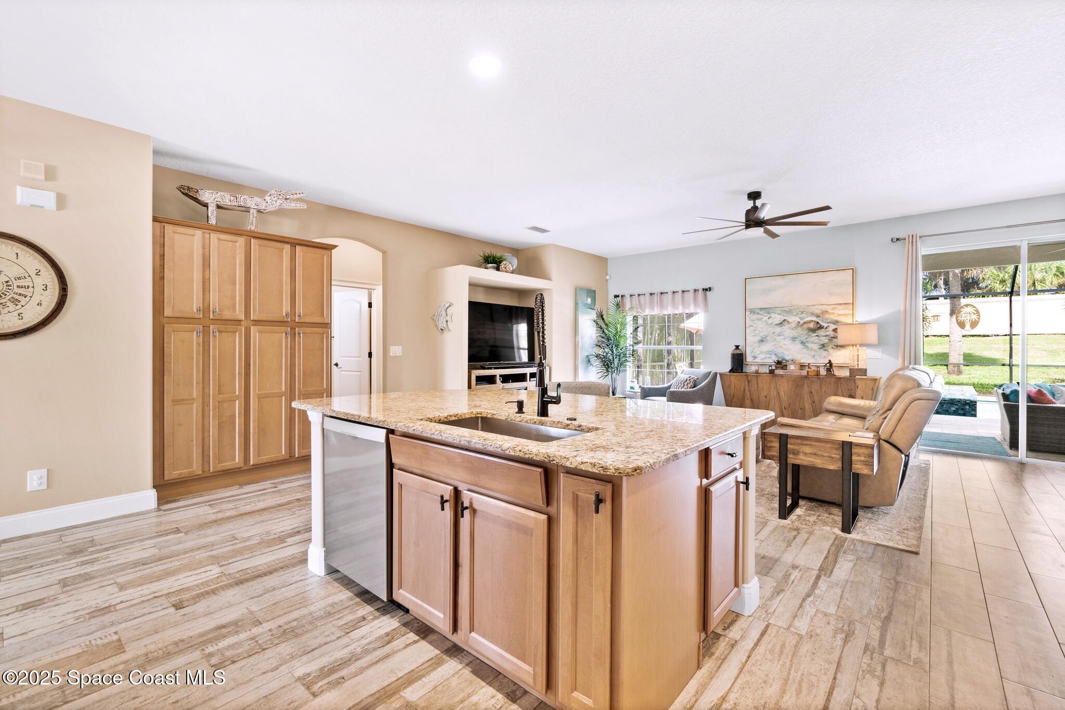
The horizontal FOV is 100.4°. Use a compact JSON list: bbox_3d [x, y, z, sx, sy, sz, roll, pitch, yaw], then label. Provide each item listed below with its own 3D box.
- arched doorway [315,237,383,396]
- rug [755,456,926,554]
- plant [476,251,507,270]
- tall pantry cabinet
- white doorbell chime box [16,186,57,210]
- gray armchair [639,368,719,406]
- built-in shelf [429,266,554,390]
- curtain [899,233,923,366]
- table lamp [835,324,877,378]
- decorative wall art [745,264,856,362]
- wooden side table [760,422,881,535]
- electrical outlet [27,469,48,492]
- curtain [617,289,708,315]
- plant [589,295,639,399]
[{"bbox_3d":[-2.144,-0.111,5.227,0.140,2.495,0.910,1,2,42],"label":"arched doorway"},{"bbox_3d":[2.494,1.165,4.665,2.460,0.014,3.080,1,2,43],"label":"rug"},{"bbox_3d":[-0.557,-1.281,6.136,0.380,0.310,0.380,0,1,0],"label":"plant"},{"bbox_3d":[-2.665,0.036,4.115,0.610,2.240,1.420,1,2,42],"label":"tall pantry cabinet"},{"bbox_3d":[-3.283,-1.032,2.941,0.050,0.123,0.173,1,1,42],"label":"white doorbell chime box"},{"bbox_3d":[2.116,0.687,6.509,0.790,0.890,0.740,0,1,-11],"label":"gray armchair"},{"bbox_3d":[-0.544,0.001,6.360,0.720,2.240,1.800,1,2,42],"label":"built-in shelf"},{"bbox_3d":[4.333,-0.118,5.073,0.230,2.510,0.120,2,2,42],"label":"curtain"},{"bbox_3d":[3.863,-0.070,5.270,0.390,0.660,0.260,2,2,42],"label":"table lamp"},{"bbox_3d":[3.506,-0.474,5.900,1.280,1.220,0.050,2,2,42],"label":"decorative wall art"},{"bbox_3d":[2.113,0.884,3.267,0.670,0.624,0.440,1,2,41],"label":"wooden side table"},{"bbox_3d":[-3.237,0.822,2.905,0.012,0.131,0.087,2,2,42],"label":"electrical outlet"},{"bbox_3d":[2.098,-0.849,7.262,1.530,0.370,0.090,1,2,41],"label":"curtain"},{"bbox_3d":[1.349,0.065,7.273,0.770,2.010,0.770,0,1,0],"label":"plant"}]

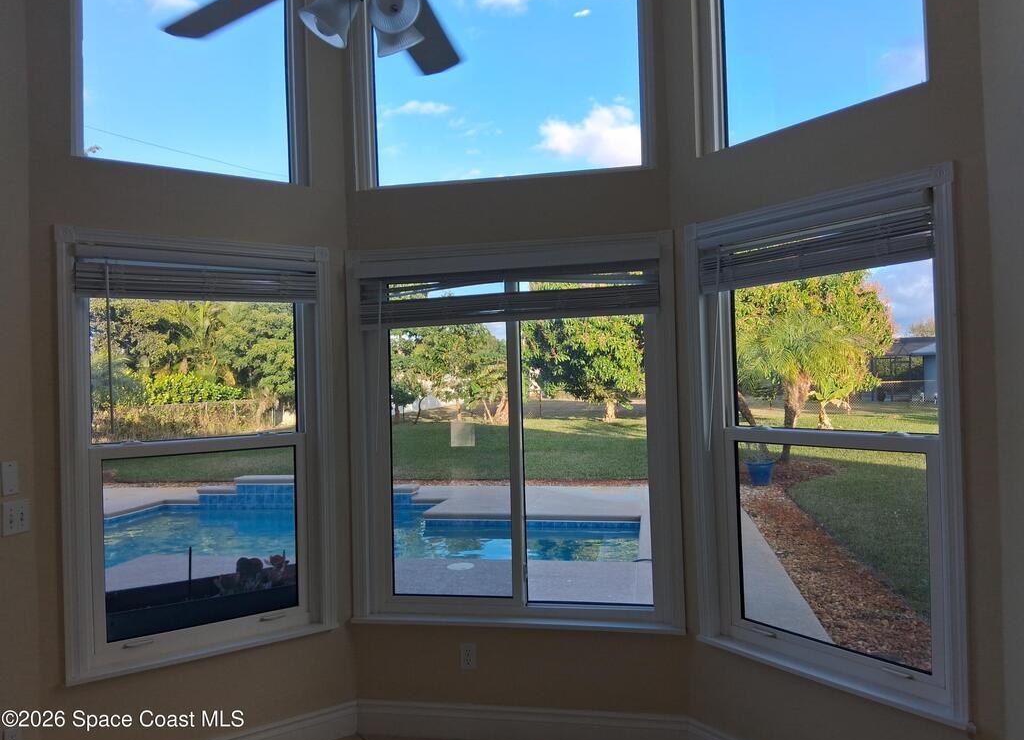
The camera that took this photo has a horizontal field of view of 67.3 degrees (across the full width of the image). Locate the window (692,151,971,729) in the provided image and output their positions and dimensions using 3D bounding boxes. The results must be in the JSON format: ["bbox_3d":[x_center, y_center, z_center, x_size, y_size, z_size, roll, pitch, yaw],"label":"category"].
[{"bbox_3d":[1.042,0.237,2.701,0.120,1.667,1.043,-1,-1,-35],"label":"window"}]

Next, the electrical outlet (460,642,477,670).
[{"bbox_3d":[-0.189,1.241,3.330,0.071,0.115,0.012,-2,-1,11],"label":"electrical outlet"}]

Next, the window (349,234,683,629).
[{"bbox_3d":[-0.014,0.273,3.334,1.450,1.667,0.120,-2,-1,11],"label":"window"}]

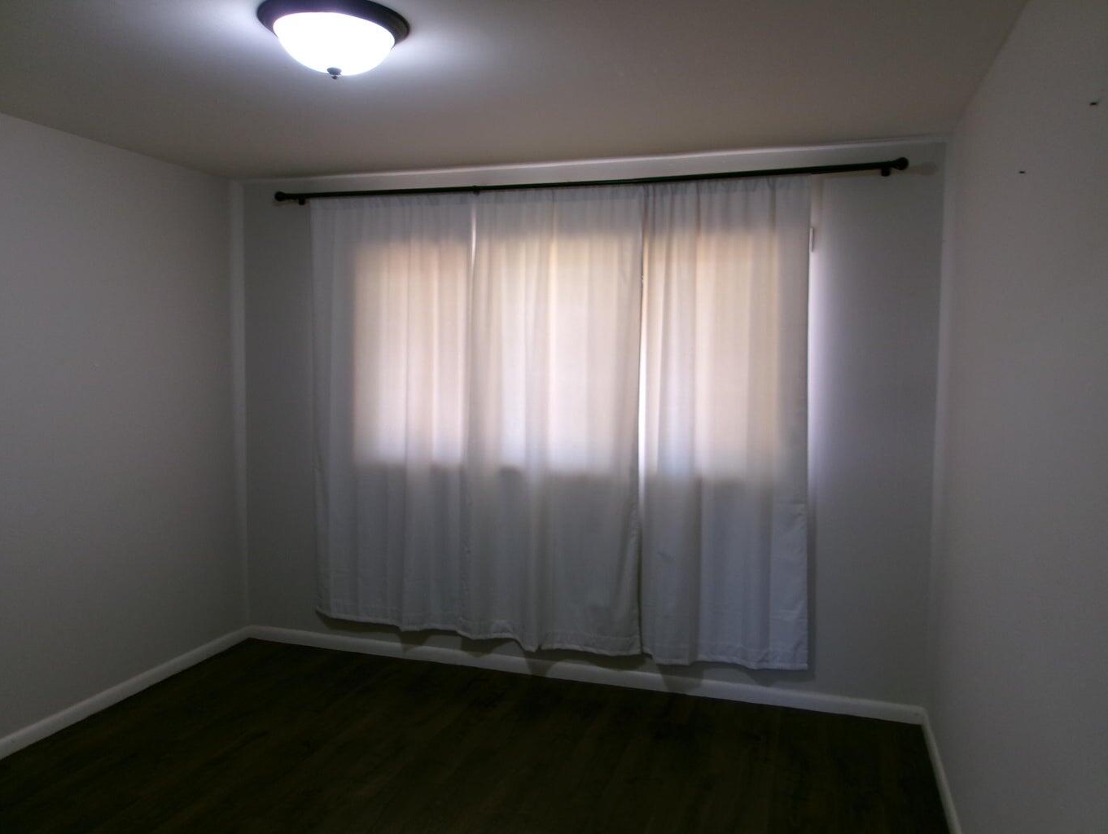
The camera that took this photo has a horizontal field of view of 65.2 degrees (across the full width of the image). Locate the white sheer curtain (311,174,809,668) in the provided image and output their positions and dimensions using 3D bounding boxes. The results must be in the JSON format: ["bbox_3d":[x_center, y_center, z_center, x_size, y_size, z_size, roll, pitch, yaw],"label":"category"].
[{"bbox_3d":[-0.065,0.013,3.993,2.385,2.095,0.115,2,5,18],"label":"white sheer curtain"}]

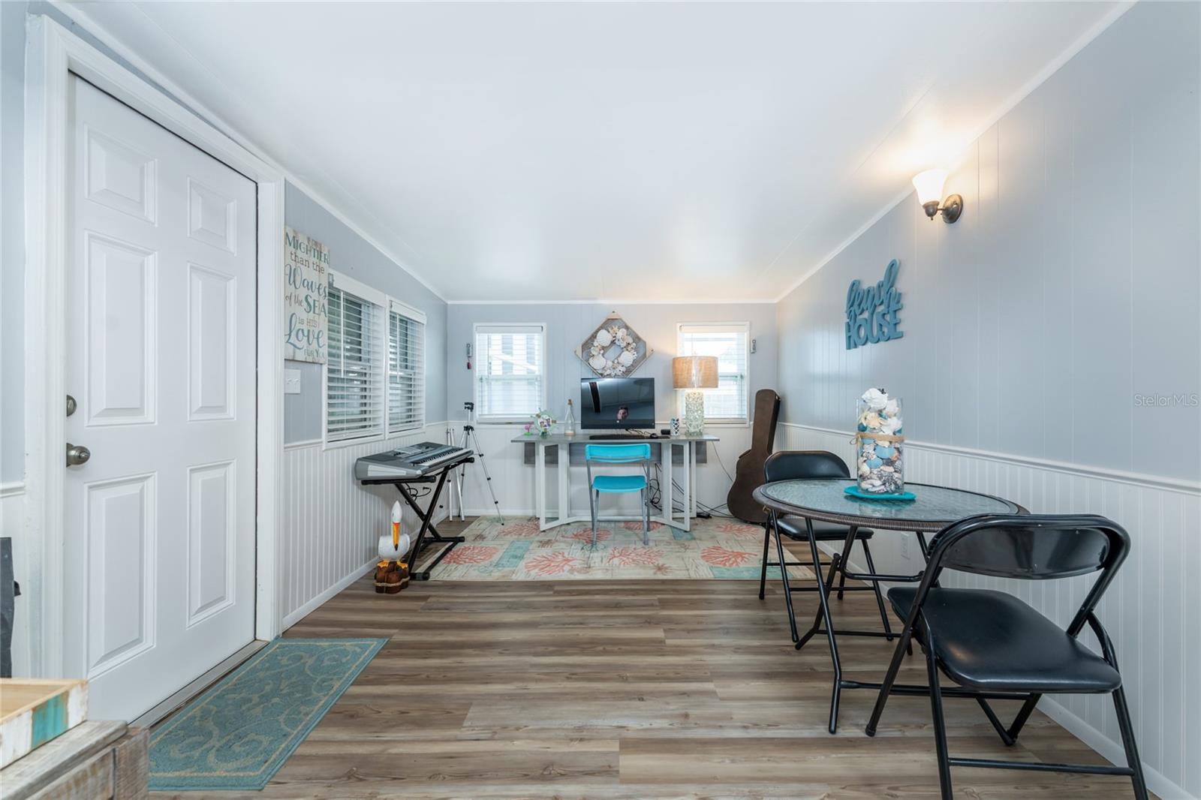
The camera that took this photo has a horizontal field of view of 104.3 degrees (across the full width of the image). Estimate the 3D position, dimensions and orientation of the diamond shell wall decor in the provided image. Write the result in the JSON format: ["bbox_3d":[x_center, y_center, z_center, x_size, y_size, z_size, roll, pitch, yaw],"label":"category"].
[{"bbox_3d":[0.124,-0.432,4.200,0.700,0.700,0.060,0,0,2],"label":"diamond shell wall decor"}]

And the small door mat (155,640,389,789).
[{"bbox_3d":[-1.185,1.060,1.685,0.510,0.010,0.820,0,0,-1],"label":"small door mat"}]

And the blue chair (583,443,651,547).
[{"bbox_3d":[0.137,0.693,3.590,0.465,0.745,0.455,0,0,1],"label":"blue chair"}]

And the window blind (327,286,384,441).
[{"bbox_3d":[-1.456,-0.211,2.848,0.060,0.888,0.618,0,0,2],"label":"window blind"}]

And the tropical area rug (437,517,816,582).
[{"bbox_3d":[0.105,1.075,3.535,2.460,0.010,1.530,0,0,2],"label":"tropical area rug"}]

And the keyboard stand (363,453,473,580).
[{"bbox_3d":[-1.175,0.748,3.130,0.440,0.635,0.800,0,0,1],"label":"keyboard stand"}]

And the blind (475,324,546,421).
[{"bbox_3d":[-0.820,-0.254,4.260,0.635,0.885,0.050,0,0,1],"label":"blind"}]

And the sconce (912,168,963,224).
[{"bbox_3d":[1.470,-0.853,2.000,0.165,0.208,0.130,0,0,2],"label":"sconce"}]

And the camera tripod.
[{"bbox_3d":[-1.125,0.540,4.050,0.500,1.050,0.500,0,0,1],"label":"camera tripod"}]

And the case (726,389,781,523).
[{"bbox_3d":[1.400,0.485,4.110,0.140,1.140,0.420,17,-9,-43],"label":"case"}]

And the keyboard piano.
[{"bbox_3d":[-1.181,0.392,3.135,0.366,0.120,0.960,0,0,2],"label":"keyboard piano"}]

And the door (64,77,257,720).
[{"bbox_3d":[-1.551,0.054,1.719,0.045,2.010,0.790,0,0,2],"label":"door"}]

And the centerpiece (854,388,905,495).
[{"bbox_3d":[1.075,0.155,1.797,0.156,0.397,0.156,0,0,2],"label":"centerpiece"}]

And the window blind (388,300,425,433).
[{"bbox_3d":[-1.435,-0.225,3.513,0.060,0.914,0.597,0,0,2],"label":"window blind"}]

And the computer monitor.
[{"bbox_3d":[0.150,0.065,4.060,0.640,0.490,0.170,0,0,1],"label":"computer monitor"}]

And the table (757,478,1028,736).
[{"bbox_3d":[1.020,0.710,1.750,0.860,0.710,0.860,0,0,1],"label":"table"}]

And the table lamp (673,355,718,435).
[{"bbox_3d":[0.822,-0.042,4.050,0.390,0.700,0.390,0,0,1],"label":"table lamp"}]

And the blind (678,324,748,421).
[{"bbox_3d":[1.017,-0.238,4.200,0.620,0.890,0.060,0,0,2],"label":"blind"}]

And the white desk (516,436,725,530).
[{"bbox_3d":[0.130,0.687,3.970,1.650,0.755,0.530,0,0,1],"label":"white desk"}]

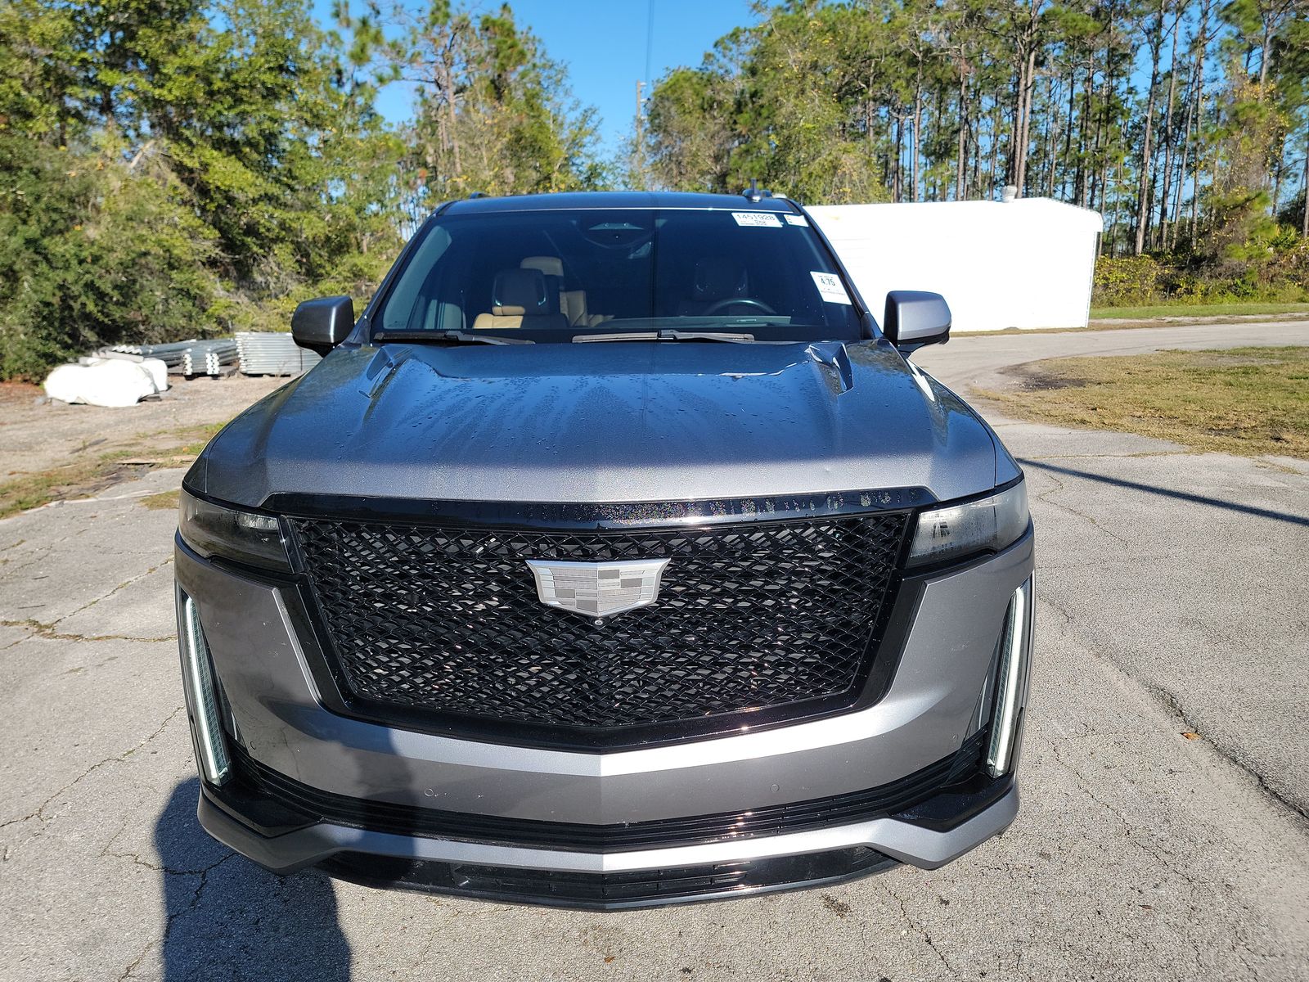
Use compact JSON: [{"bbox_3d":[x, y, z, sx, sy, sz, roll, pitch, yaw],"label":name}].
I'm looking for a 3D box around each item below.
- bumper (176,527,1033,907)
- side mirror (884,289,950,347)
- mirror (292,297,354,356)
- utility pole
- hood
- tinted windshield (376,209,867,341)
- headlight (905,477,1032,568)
[{"bbox_3d":[-0.109,0.493,2.057,2.020,0.700,0.560,-1,14,0],"label":"bumper"},{"bbox_3d":[0.960,-0.623,3.336,0.240,0.210,0.170,-1,14,0],"label":"side mirror"},{"bbox_3d":[-1.220,-0.602,3.318,0.240,0.210,0.170,-1,14,0],"label":"mirror"},{"bbox_3d":[-0.894,-19.074,57.074,0.600,12.500,0.400,-1,14,0],"label":"utility pole"},{"bbox_3d":[-0.119,-0.218,2.426,1.800,0.300,1.400,-1,14,0],"label":"hood"},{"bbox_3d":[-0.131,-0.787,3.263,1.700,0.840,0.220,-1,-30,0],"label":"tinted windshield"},{"bbox_3d":[0.702,0.060,2.030,0.350,0.175,0.320,-1,14,0],"label":"headlight"}]

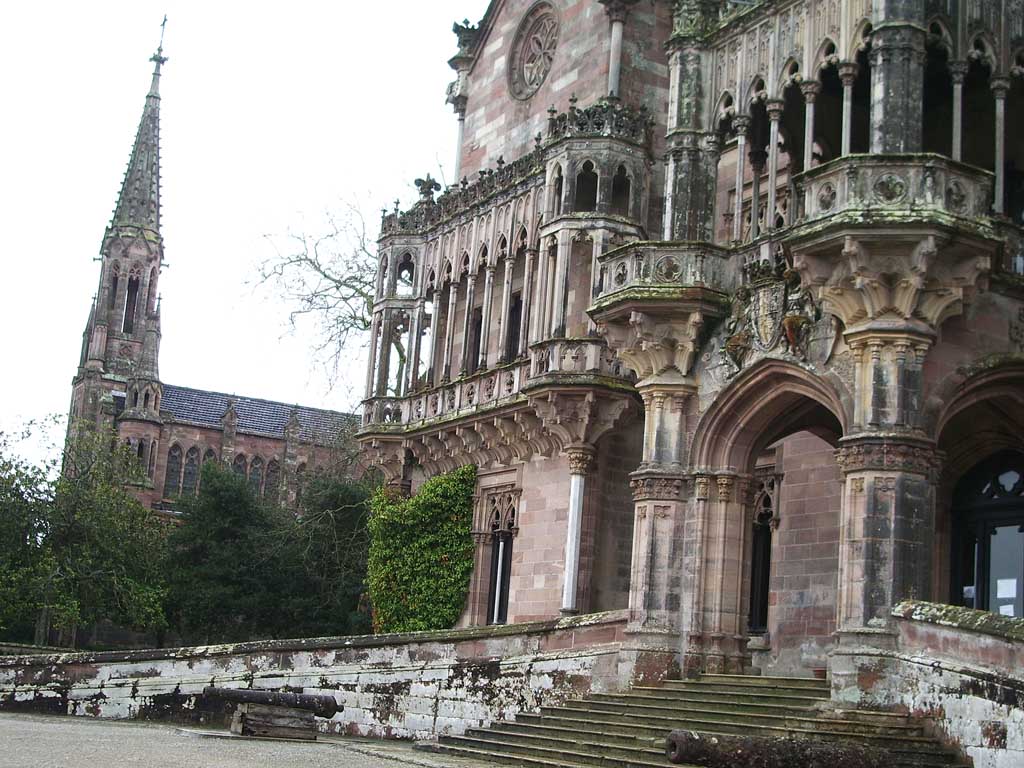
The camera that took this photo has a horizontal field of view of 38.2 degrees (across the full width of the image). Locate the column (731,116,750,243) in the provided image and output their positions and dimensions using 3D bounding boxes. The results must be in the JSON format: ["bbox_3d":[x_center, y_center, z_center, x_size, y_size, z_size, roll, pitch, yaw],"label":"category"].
[{"bbox_3d":[4.196,-3.739,27.143,0.317,2.505,0.317,4,-12,1],"label":"column"}]

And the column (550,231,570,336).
[{"bbox_3d":[1.222,-2.360,35.928,0.309,2.897,0.309,11,-14,-28],"label":"column"}]

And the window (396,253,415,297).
[{"bbox_3d":[-3.274,-3.362,45.380,0.551,1.419,0.209,1,-12,16],"label":"window"}]

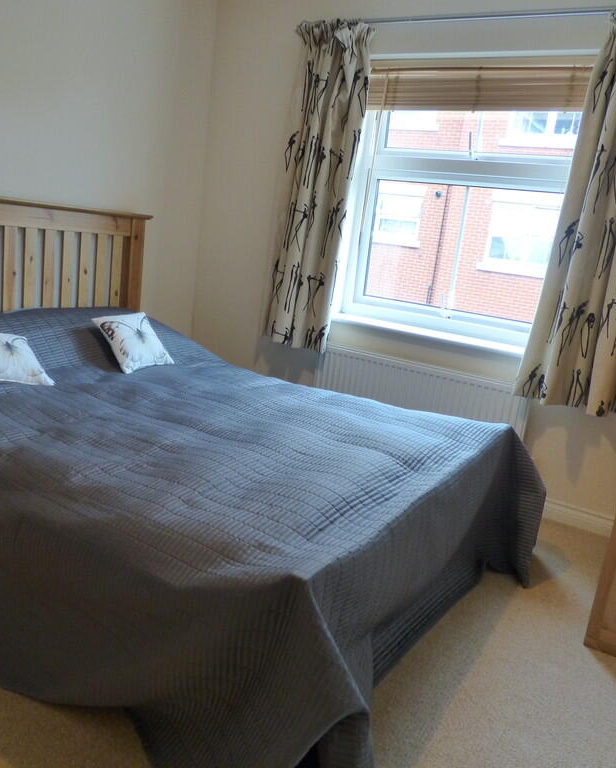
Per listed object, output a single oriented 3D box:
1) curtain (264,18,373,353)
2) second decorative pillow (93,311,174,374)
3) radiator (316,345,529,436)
[{"bbox_3d":[0.035,-0.971,3.025,0.440,1.600,0.120,14,15,29],"label":"curtain"},{"bbox_3d":[-0.782,-0.188,2.684,0.100,0.287,0.287,-39,-12,33],"label":"second decorative pillow"},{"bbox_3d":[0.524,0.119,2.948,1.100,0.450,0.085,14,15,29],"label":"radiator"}]

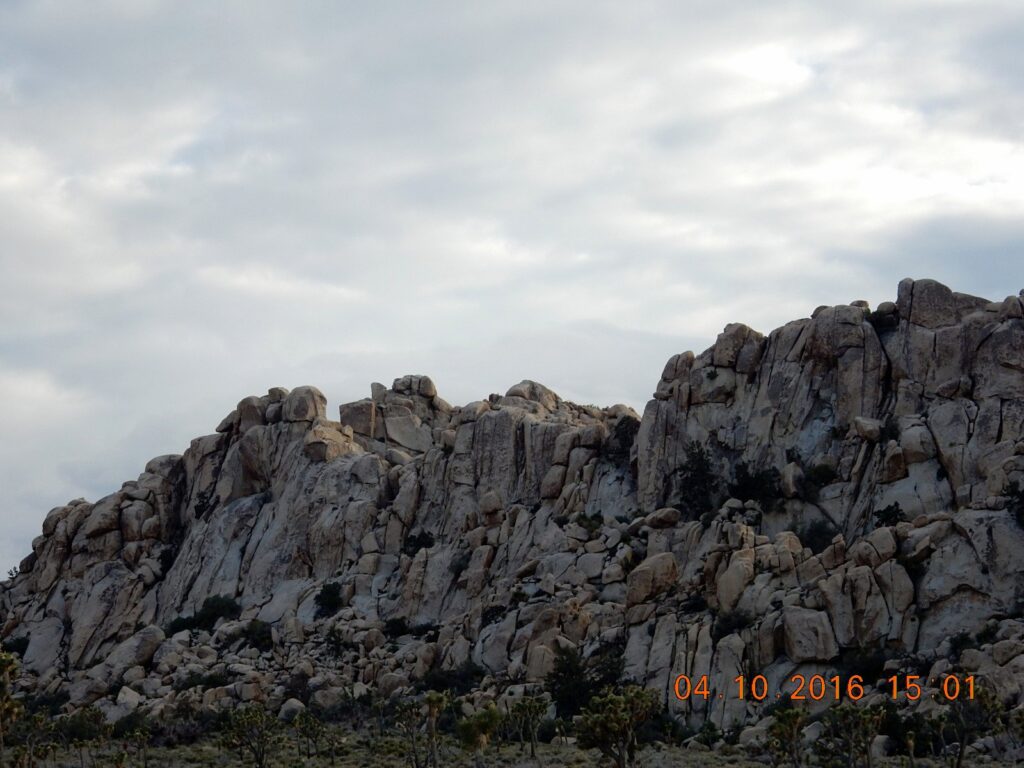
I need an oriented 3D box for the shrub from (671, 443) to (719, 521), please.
[{"bbox_3d":[16.763,8.953,227.000,4.202,7.145,3.572,0,-8,0],"label":"shrub"}]

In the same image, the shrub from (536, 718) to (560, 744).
[{"bbox_3d":[2.761,26.291,188.000,1.816,1.947,1.725,0,-8,0],"label":"shrub"}]

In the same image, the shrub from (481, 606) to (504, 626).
[{"bbox_3d":[-1.570,18.710,200.000,1.890,1.580,1.670,0,-8,0],"label":"shrub"}]

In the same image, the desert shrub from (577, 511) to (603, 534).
[{"bbox_3d":[6.860,12.260,220.000,2.260,2.080,2.140,0,-8,0],"label":"desert shrub"}]

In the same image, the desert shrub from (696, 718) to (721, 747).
[{"bbox_3d":[14.791,26.366,188.000,1.970,2.120,1.670,0,-8,0],"label":"desert shrub"}]

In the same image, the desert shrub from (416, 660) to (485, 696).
[{"bbox_3d":[-4.748,23.032,195.000,5.180,2.980,3.370,0,-8,0],"label":"desert shrub"}]

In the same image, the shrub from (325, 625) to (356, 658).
[{"bbox_3d":[-13.670,20.520,198.000,2.500,2.650,2.370,0,-8,0],"label":"shrub"}]

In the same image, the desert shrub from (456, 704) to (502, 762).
[{"bbox_3d":[-1.830,19.690,140.000,2.540,3.200,2.410,0,-8,0],"label":"desert shrub"}]

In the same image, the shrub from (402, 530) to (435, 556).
[{"bbox_3d":[-8.278,14.121,220.000,2.833,2.279,2.267,0,-8,0],"label":"shrub"}]

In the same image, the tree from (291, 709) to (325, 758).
[{"bbox_3d":[-13.513,23.274,165.000,2.125,3.155,2.019,0,-8,0],"label":"tree"}]

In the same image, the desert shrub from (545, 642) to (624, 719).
[{"bbox_3d":[5.250,21.480,180.000,5.680,5.400,5.400,0,-8,0],"label":"desert shrub"}]

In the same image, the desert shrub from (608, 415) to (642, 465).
[{"bbox_3d":[10.006,4.981,223.000,3.050,4.490,2.590,0,-8,0],"label":"desert shrub"}]

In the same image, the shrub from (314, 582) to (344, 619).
[{"bbox_3d":[-15.129,17.948,206.000,2.490,2.980,2.110,0,-8,0],"label":"shrub"}]

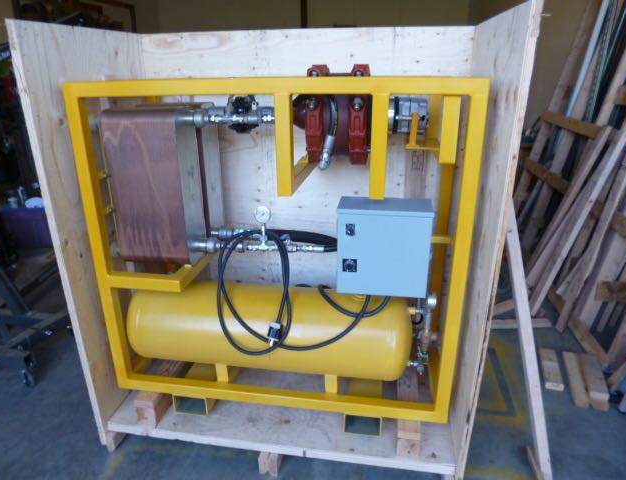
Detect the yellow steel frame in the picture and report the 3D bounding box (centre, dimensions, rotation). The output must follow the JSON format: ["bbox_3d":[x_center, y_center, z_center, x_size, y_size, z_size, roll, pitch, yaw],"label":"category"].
[{"bbox_3d":[-0.125,-0.011,1.984,1.480,1.338,0.613,3,20,9],"label":"yellow steel frame"}]

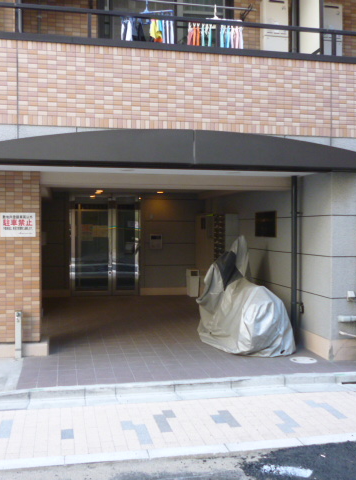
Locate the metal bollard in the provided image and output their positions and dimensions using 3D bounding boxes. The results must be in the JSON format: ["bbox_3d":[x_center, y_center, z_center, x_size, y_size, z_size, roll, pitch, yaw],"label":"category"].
[{"bbox_3d":[-1.912,1.137,6.204,0.077,0.575,0.077,0,1,-11],"label":"metal bollard"}]

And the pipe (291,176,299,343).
[{"bbox_3d":[1.584,0.275,7.040,0.085,2.275,0.085,0,1,-11],"label":"pipe"}]

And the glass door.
[{"bbox_3d":[-1.603,0.121,11.508,1.524,2.193,0.100,0,1,-11],"label":"glass door"}]

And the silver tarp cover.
[{"bbox_3d":[0.890,0.708,7.211,0.800,1.440,1.600,0,1,-25],"label":"silver tarp cover"}]

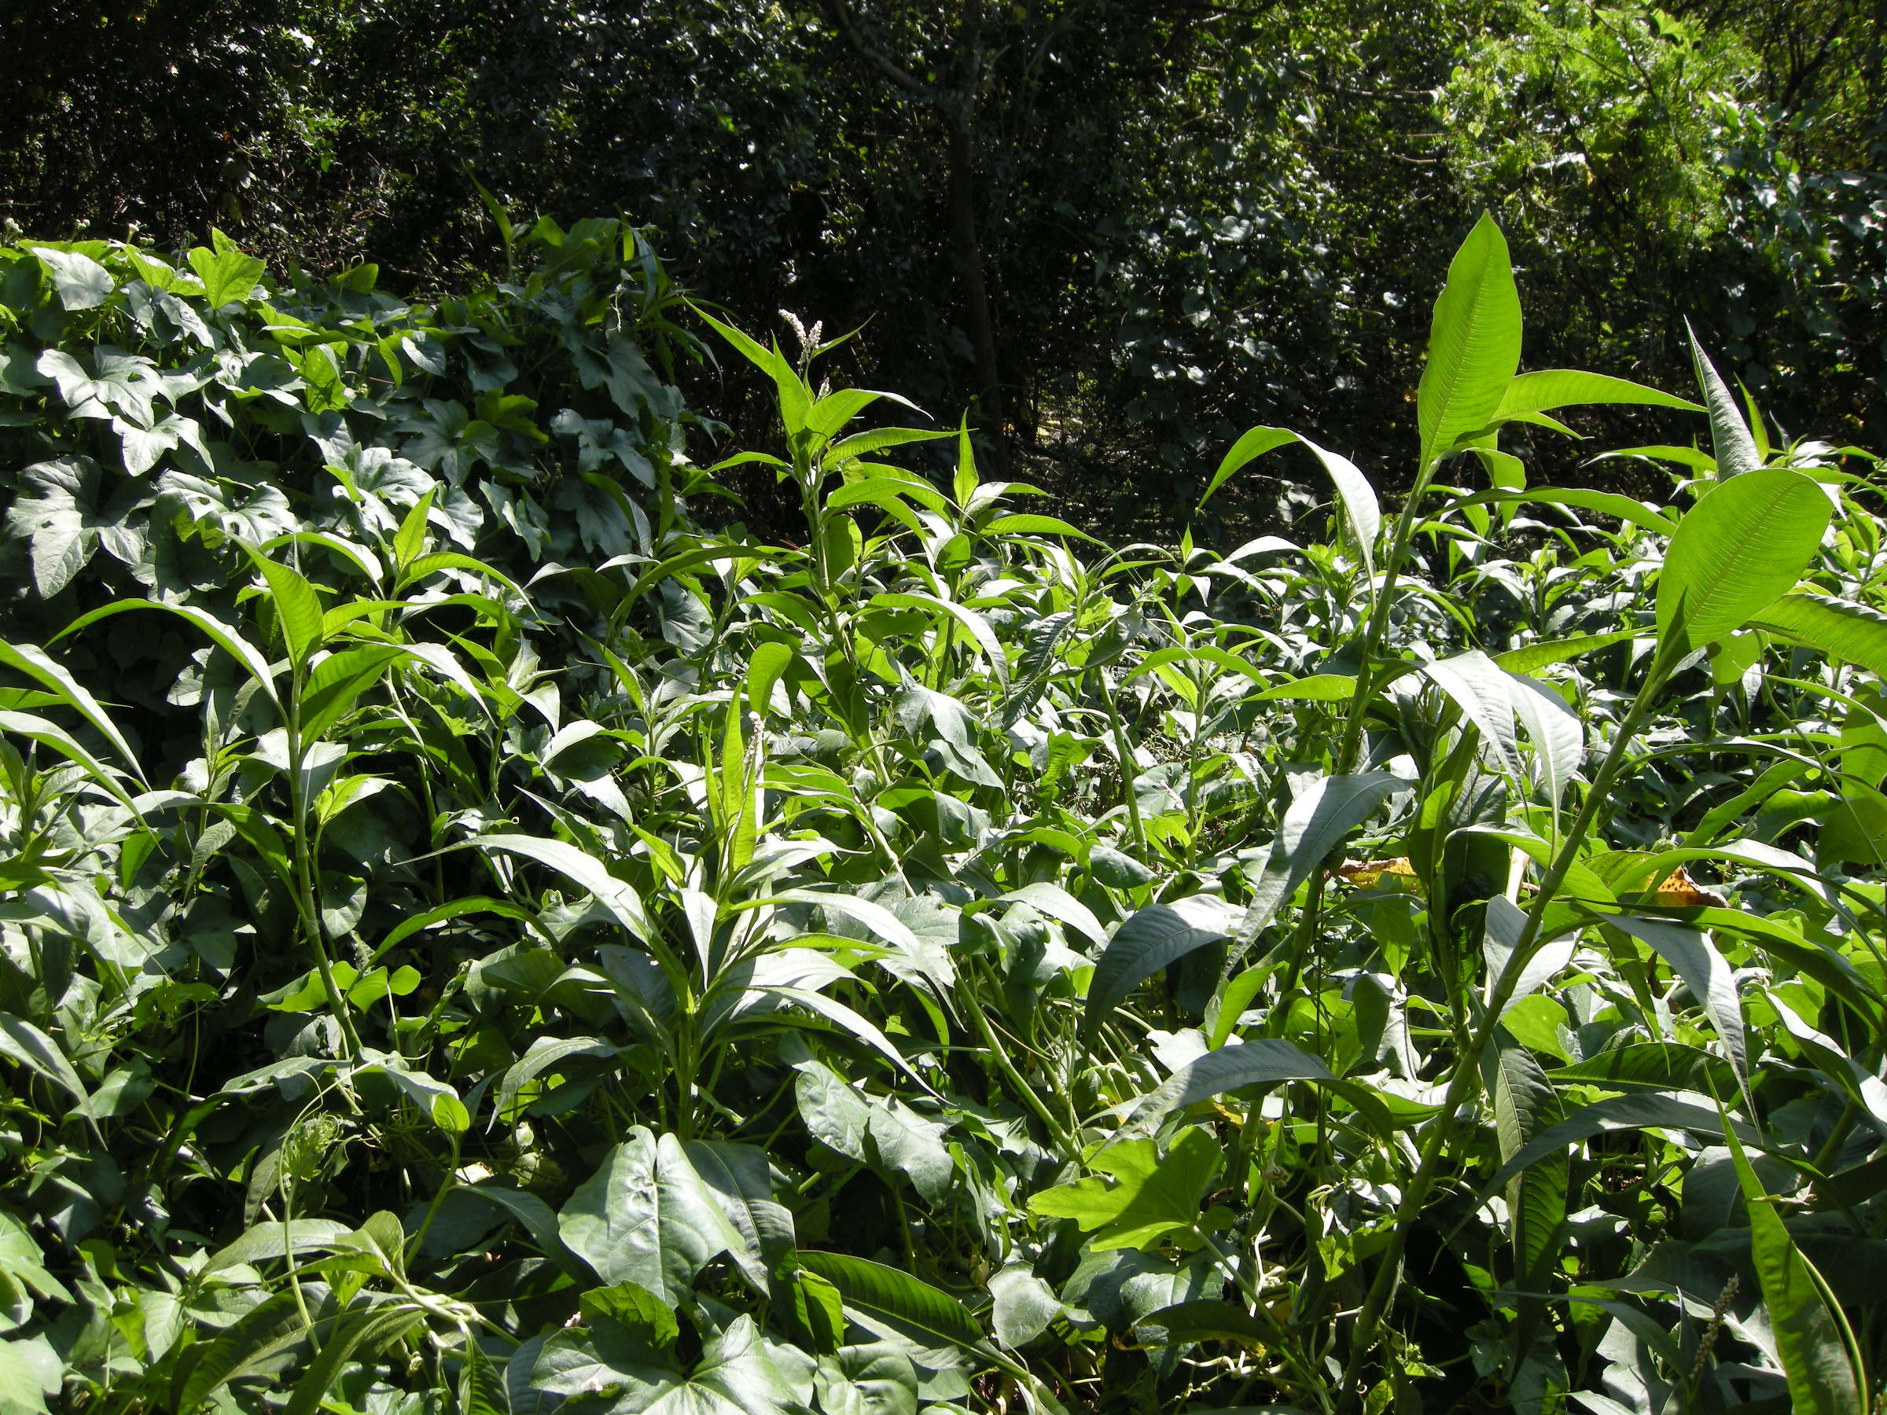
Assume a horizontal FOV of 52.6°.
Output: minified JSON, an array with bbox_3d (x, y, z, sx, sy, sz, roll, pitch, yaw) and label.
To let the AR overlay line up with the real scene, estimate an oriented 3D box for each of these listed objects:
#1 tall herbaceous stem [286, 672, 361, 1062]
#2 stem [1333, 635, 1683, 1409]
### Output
[{"bbox_3d":[-0.596,0.152,1.815,0.028,0.392,0.028,-5,11,0],"label":"tall herbaceous stem"},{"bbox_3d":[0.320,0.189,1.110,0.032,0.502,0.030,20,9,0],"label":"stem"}]

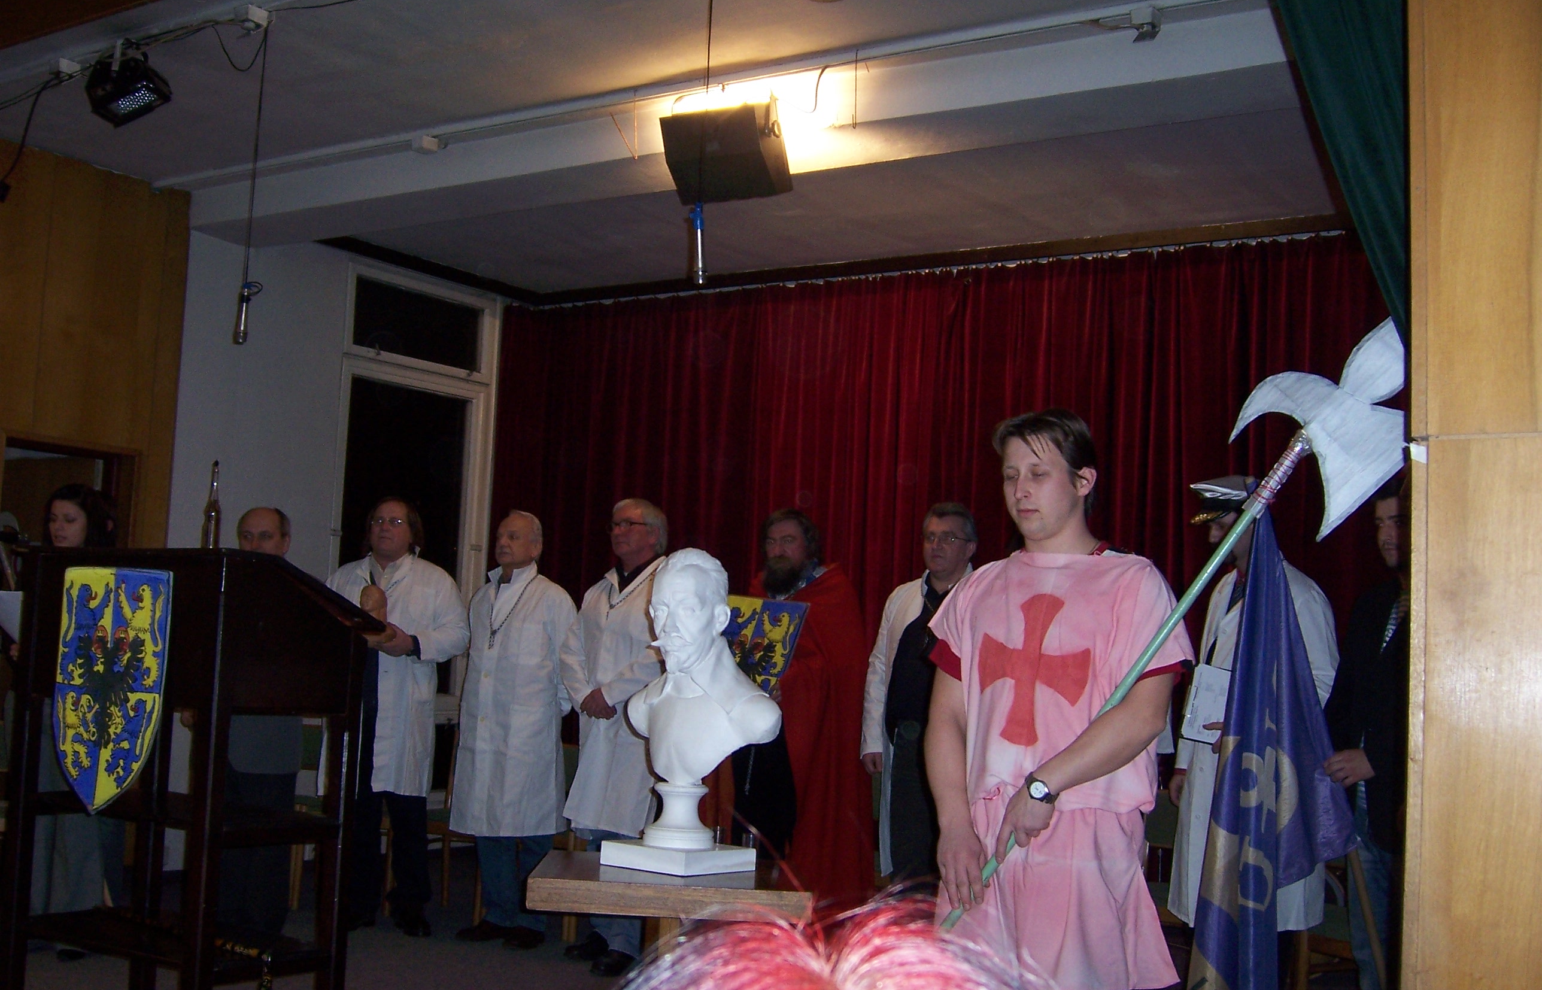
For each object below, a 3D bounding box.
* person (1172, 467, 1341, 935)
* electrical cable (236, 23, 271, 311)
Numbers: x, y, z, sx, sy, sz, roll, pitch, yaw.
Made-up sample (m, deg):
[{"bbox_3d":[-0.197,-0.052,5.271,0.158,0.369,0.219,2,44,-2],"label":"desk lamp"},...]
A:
[{"bbox_3d":[1.521,0.868,5.120,0.440,1.840,0.550,6,-6,-40],"label":"person"},{"bbox_3d":[-1.603,-1.019,4.980,0.050,0.900,0.060,0,-5,33],"label":"electrical cable"}]

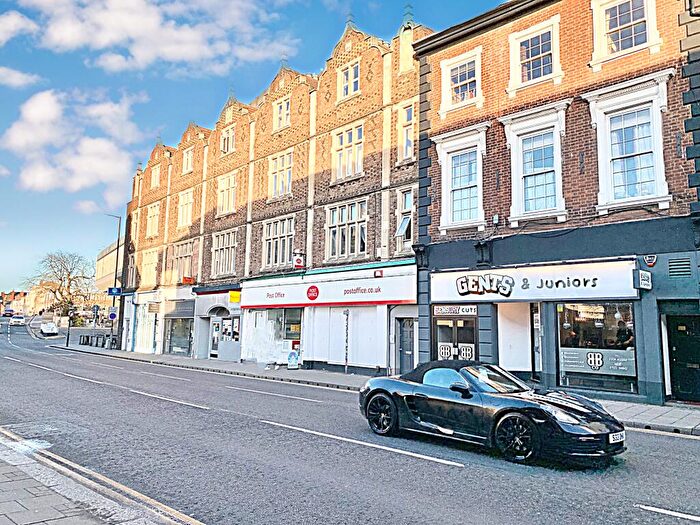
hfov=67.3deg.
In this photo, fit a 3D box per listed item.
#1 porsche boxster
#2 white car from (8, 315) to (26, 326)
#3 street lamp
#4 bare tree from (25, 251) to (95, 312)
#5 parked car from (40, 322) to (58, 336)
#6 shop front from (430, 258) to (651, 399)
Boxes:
[{"bbox_3d":[2.045,2.305,8.770,1.840,1.280,4.380,9,-11,-44],"label":"porsche boxster"},{"bbox_3d":[-46.135,8.108,73.000,1.800,1.460,4.300,6,-9,-32],"label":"white car"},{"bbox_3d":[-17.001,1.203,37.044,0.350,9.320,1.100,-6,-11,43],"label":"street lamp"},{"bbox_3d":[-46.329,3.435,84.000,10.000,10.400,10.000,-6,-11,43],"label":"bare tree"},{"bbox_3d":[-37.086,8.283,65.000,1.800,1.520,4.200,6,-9,-33],"label":"parked car"},{"bbox_3d":[5.423,1.994,16.098,6.900,3.810,0.700,-6,-11,43],"label":"shop front"}]

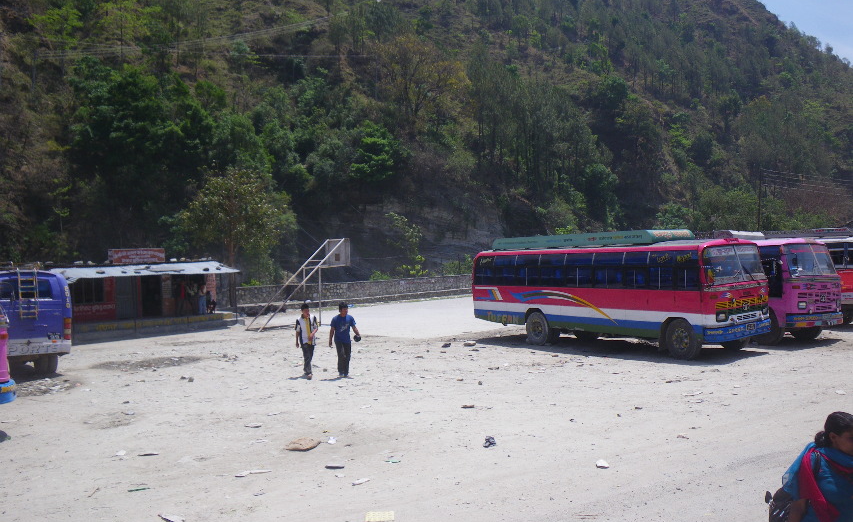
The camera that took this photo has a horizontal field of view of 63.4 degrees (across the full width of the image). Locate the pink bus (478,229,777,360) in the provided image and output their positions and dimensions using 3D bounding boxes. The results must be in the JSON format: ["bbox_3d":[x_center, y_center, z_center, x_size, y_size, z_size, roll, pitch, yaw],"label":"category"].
[{"bbox_3d":[5.360,0.920,21.390,2.450,3.300,9.600,-1,0,-35],"label":"pink bus"}]

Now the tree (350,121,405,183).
[{"bbox_3d":[-5.680,-12.578,80.000,6.300,7.200,6.000,-1,0,0],"label":"tree"}]

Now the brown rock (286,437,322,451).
[{"bbox_3d":[-1.716,2.540,9.600,0.370,0.070,0.520,-1,0,12],"label":"brown rock"}]

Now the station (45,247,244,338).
[{"bbox_3d":[-12.200,1.180,29.200,3.800,3.300,8.000,-1,0,44],"label":"station"}]

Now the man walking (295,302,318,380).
[{"bbox_3d":[-2.695,1.797,15.500,0.550,1.690,0.400,-1,0,-18],"label":"man walking"}]

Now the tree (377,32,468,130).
[{"bbox_3d":[-0.426,-25.349,98.000,12.000,13.000,11.000,-1,0,0],"label":"tree"}]

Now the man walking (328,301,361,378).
[{"bbox_3d":[-1.854,1.786,15.600,0.680,1.690,0.380,-1,0,-9],"label":"man walking"}]

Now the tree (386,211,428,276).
[{"bbox_3d":[-1.594,-1.076,55.000,3.200,5.600,3.000,-1,0,0],"label":"tree"}]

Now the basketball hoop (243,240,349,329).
[{"bbox_3d":[-5.500,0.920,29.600,1.650,3.850,4.500,-1,0,43],"label":"basketball hoop"}]

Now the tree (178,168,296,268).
[{"bbox_3d":[-10.681,-1.328,39.000,6.300,7.700,6.000,-1,0,0],"label":"tree"}]

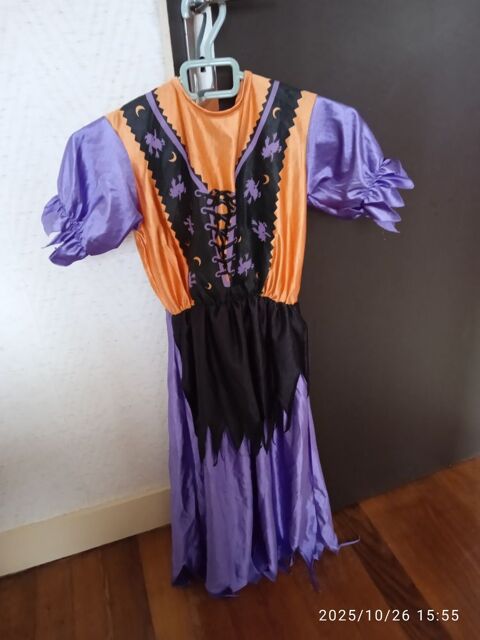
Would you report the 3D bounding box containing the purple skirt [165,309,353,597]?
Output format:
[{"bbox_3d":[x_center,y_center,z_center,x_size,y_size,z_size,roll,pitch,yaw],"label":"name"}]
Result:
[{"bbox_3d":[0.019,0.251,0.922,0.345,0.600,0.145,-8,29,-8],"label":"purple skirt"}]

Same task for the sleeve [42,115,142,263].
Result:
[{"bbox_3d":[-0.194,-0.160,0.658,0.137,0.183,0.085,-11,29,-13],"label":"sleeve"}]

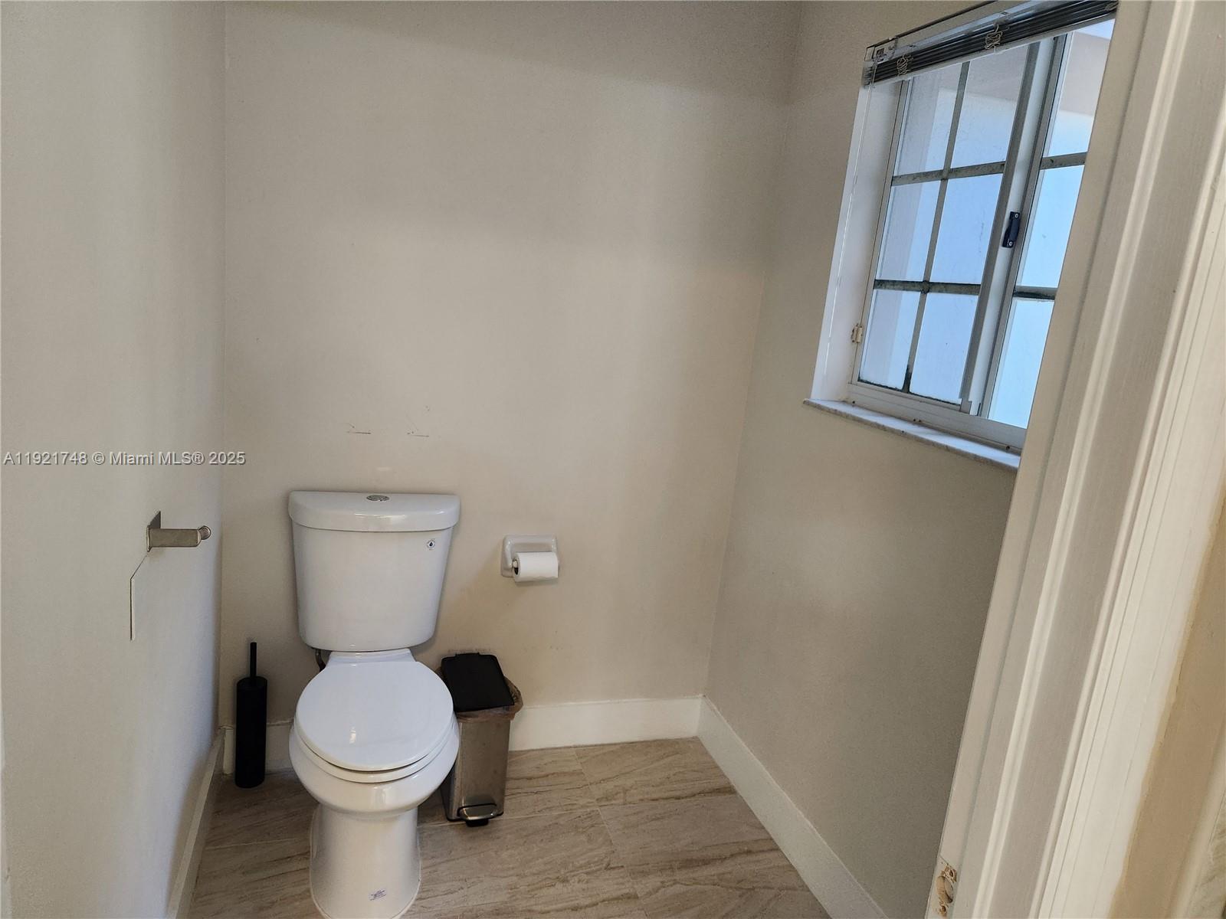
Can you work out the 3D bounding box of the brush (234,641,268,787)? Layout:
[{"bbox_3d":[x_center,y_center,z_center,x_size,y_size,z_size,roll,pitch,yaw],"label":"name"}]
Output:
[{"bbox_3d":[-0.933,0.654,2.102,0.072,0.392,0.072,2,12,-18],"label":"brush"}]

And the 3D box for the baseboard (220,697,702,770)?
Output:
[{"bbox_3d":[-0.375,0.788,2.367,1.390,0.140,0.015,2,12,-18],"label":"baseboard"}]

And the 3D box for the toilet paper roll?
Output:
[{"bbox_3d":[-0.209,0.291,2.220,0.106,0.082,0.082,2,12,-18],"label":"toilet paper roll"}]

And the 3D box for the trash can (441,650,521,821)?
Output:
[{"bbox_3d":[-0.366,0.733,2.165,0.161,0.332,0.302,1,13,-22],"label":"trash can"}]

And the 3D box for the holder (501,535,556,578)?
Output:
[{"bbox_3d":[-0.226,0.280,2.248,0.152,0.122,0.090,2,12,-18],"label":"holder"}]

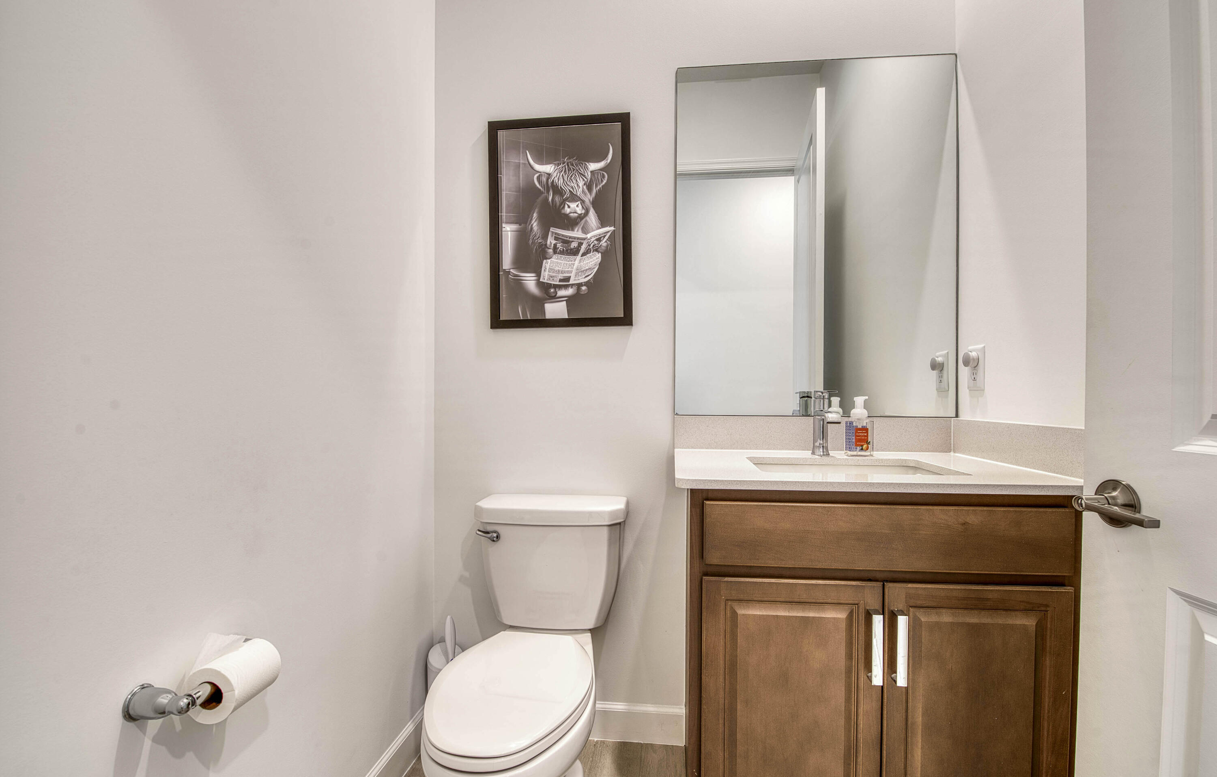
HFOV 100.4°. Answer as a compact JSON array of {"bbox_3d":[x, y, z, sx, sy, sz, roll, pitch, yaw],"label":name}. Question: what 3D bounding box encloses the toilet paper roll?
[{"bbox_3d":[-0.589,0.458,0.801,0.086,0.086,0.094,0,0,6],"label":"toilet paper roll"}]

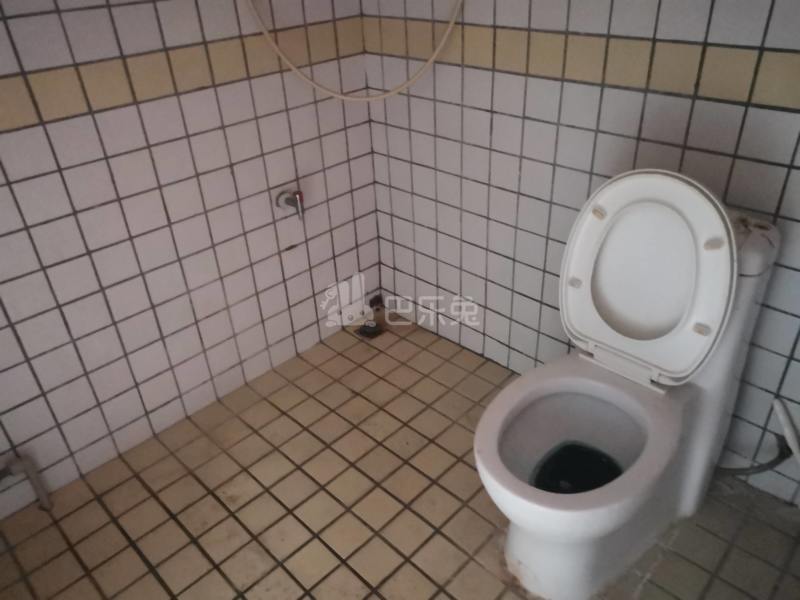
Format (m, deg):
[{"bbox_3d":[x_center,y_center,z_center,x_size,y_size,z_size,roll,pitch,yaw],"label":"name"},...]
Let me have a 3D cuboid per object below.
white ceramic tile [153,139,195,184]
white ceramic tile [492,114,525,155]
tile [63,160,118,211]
[{"bbox_3d":[-0.589,-0.361,1.623,0.099,0.099,0.008,-30,40,-36],"label":"white ceramic tile"},{"bbox_3d":[0.294,-0.449,1.688,0.008,0.099,0.099,-30,40,-36],"label":"white ceramic tile"},{"bbox_3d":[-0.728,-0.269,1.465,0.010,0.100,0.100,26,42,38],"label":"tile"}]

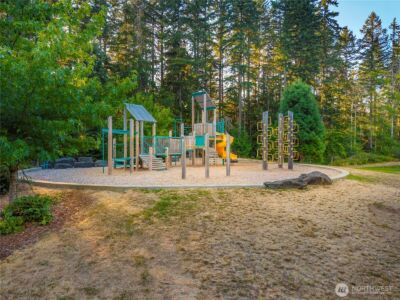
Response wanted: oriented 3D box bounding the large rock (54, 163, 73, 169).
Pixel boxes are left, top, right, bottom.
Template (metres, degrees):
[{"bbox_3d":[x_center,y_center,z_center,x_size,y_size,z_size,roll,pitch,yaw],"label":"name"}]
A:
[{"bbox_3d":[-8.171,0.928,16.600,1.000,0.380,0.700,0,2,-10],"label":"large rock"}]

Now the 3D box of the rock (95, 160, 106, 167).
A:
[{"bbox_3d":[-6.279,0.852,17.500,0.720,0.380,0.600,0,2,-10],"label":"rock"}]

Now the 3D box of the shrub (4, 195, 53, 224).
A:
[{"bbox_3d":[-4.043,1.395,6.500,1.080,0.550,0.850,0,2,-15],"label":"shrub"}]

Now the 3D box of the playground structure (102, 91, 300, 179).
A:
[{"bbox_3d":[0.300,-1.300,15.300,10.400,4.800,6.400,0,2,-12],"label":"playground structure"}]

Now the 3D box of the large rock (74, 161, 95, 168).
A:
[{"bbox_3d":[-7.164,0.899,17.200,1.120,0.480,0.800,0,2,-10],"label":"large rock"}]

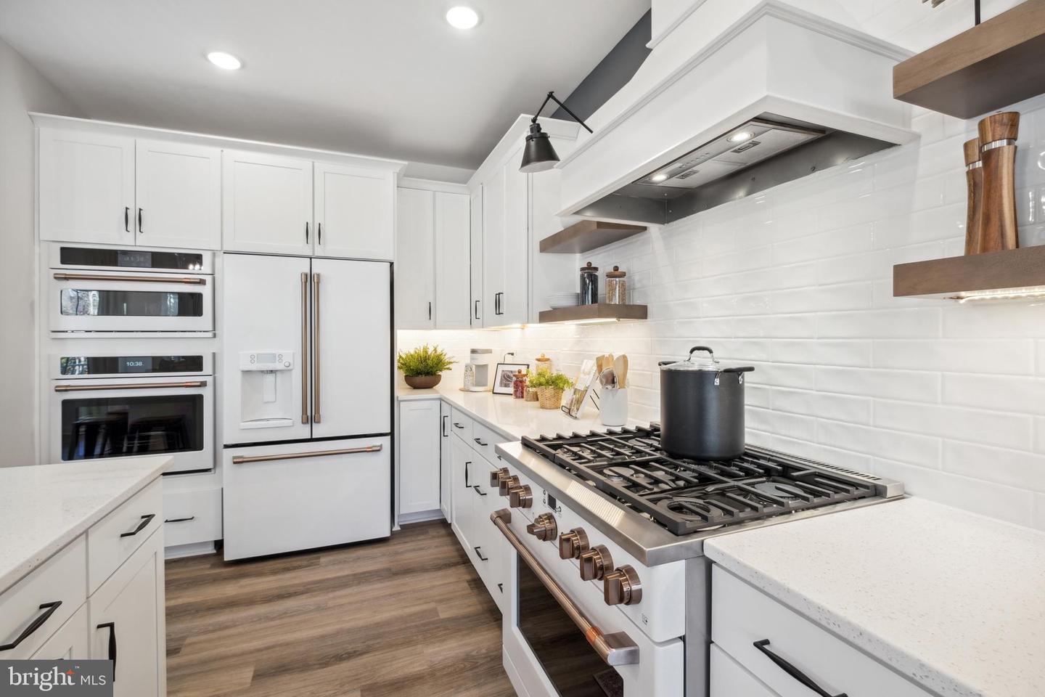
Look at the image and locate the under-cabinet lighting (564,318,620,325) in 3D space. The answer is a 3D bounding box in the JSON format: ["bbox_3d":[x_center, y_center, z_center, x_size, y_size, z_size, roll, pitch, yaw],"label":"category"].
[{"bbox_3d":[0.342,-0.131,2.240,0.030,0.015,0.520,0,1,-22],"label":"under-cabinet lighting"}]

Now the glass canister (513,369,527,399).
[{"bbox_3d":[-0.016,0.236,2.947,0.102,0.184,0.102,0,1,0],"label":"glass canister"}]

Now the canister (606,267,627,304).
[{"bbox_3d":[0.428,-0.287,1.993,0.094,0.184,0.094,0,1,0],"label":"canister"}]

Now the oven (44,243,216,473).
[{"bbox_3d":[-2.324,0.083,2.756,0.758,1.355,0.630,0,1,-22],"label":"oven"}]

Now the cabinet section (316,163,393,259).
[{"bbox_3d":[-1.224,-0.910,3.182,0.497,0.604,0.570,-1,1,-22],"label":"cabinet section"}]

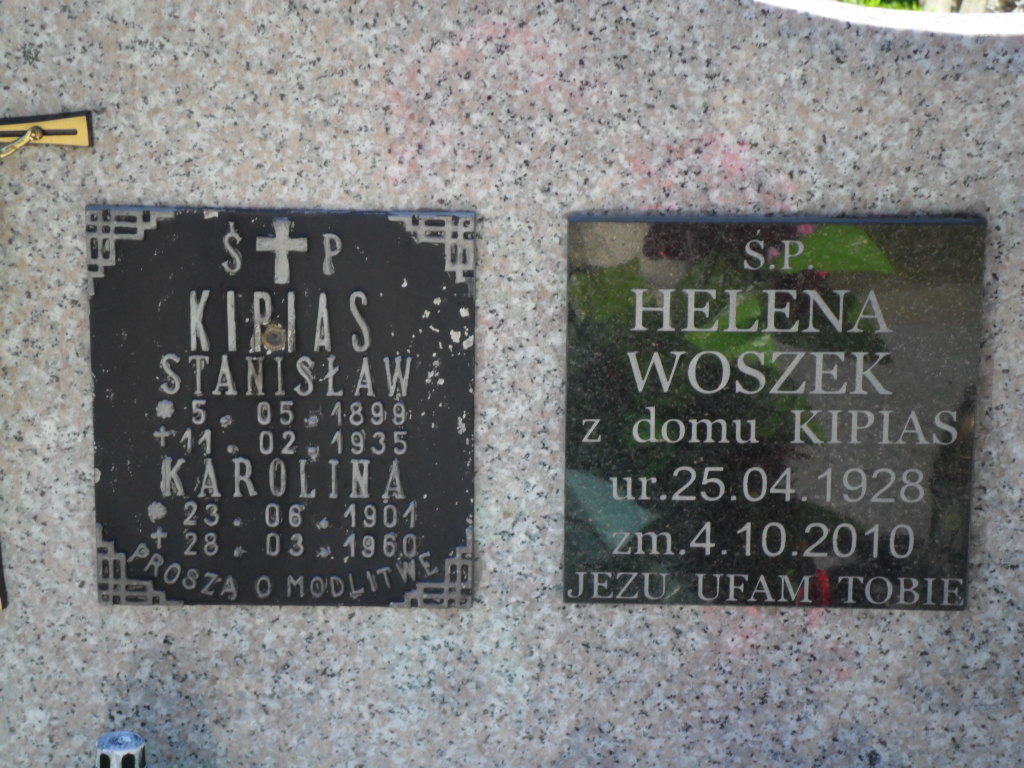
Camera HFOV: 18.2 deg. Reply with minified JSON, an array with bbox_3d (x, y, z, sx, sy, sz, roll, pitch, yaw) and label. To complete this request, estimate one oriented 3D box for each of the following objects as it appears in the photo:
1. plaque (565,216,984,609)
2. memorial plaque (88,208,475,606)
[{"bbox_3d":[0.190,0.022,2.355,0.300,0.296,0.018,0,17,1],"label":"plaque"},{"bbox_3d":[-0.168,0.019,2.358,0.280,0.302,0.019,1,17,1],"label":"memorial plaque"}]

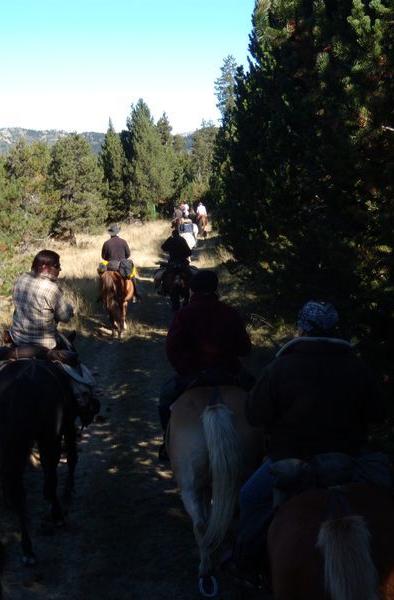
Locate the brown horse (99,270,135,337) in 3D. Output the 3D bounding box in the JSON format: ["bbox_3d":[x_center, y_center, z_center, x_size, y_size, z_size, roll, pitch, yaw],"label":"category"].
[{"bbox_3d":[-1.627,-0.053,17.700,0.620,1.650,2.200,1,6,6],"label":"brown horse"}]

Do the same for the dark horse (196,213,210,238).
[{"bbox_3d":[0.398,-4.628,51.000,0.620,1.600,2.200,0,6,3],"label":"dark horse"}]

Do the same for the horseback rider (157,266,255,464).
[{"bbox_3d":[0.096,0.496,6.400,0.780,1.500,0.700,0,6,-3],"label":"horseback rider"}]

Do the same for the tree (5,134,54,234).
[{"bbox_3d":[-7.291,-4.695,36.000,2.500,4.700,2.500,0,6,0],"label":"tree"}]

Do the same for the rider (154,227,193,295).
[{"bbox_3d":[-0.478,-0.856,18.500,0.850,1.500,0.680,0,6,2],"label":"rider"}]

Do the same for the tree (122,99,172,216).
[{"bbox_3d":[-3.451,-9.794,58.000,3.800,8.400,3.800,0,6,0],"label":"tree"}]

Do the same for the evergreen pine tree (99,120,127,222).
[{"bbox_3d":[-5.688,-8.649,56.000,2.300,7.000,2.300,0,6,0],"label":"evergreen pine tree"}]

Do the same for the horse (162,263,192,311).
[{"bbox_3d":[-0.443,-0.170,18.900,0.620,1.620,2.200,0,6,2],"label":"horse"}]

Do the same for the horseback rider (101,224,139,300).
[{"bbox_3d":[-1.630,-0.789,17.500,0.800,1.680,0.680,1,6,5],"label":"horseback rider"}]

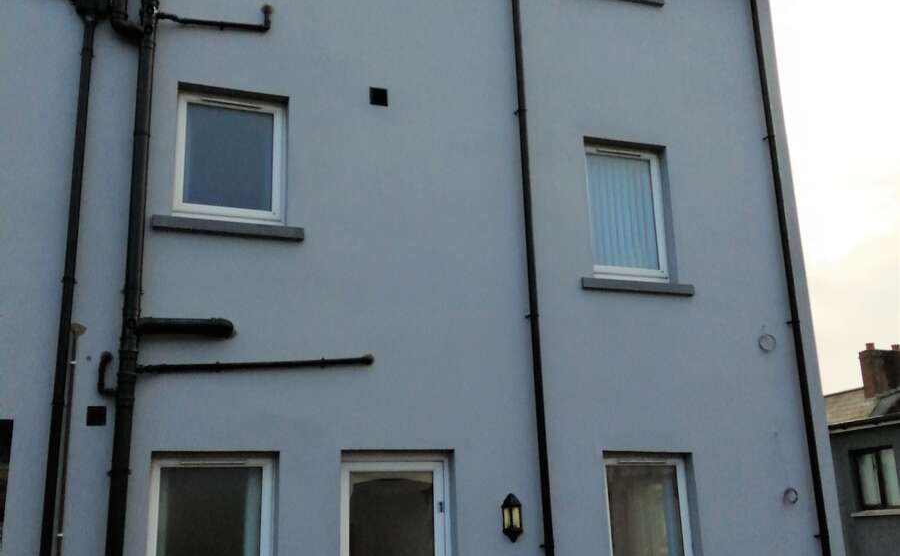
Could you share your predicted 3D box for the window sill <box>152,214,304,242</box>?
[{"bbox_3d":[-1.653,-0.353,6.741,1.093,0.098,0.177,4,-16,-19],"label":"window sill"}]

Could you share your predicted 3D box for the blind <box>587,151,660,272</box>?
[{"bbox_3d":[1.528,-0.586,8.275,0.819,1.192,0.085,4,-16,-19],"label":"blind"}]

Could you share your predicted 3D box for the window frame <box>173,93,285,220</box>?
[{"bbox_3d":[-1.762,-0.934,7.234,0.857,1.046,0.081,4,-15,-20],"label":"window frame"}]

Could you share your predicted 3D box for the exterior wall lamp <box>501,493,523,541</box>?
[{"bbox_3d":[0.491,1.879,7.056,0.169,0.373,0.101,4,-15,-20],"label":"exterior wall lamp"}]

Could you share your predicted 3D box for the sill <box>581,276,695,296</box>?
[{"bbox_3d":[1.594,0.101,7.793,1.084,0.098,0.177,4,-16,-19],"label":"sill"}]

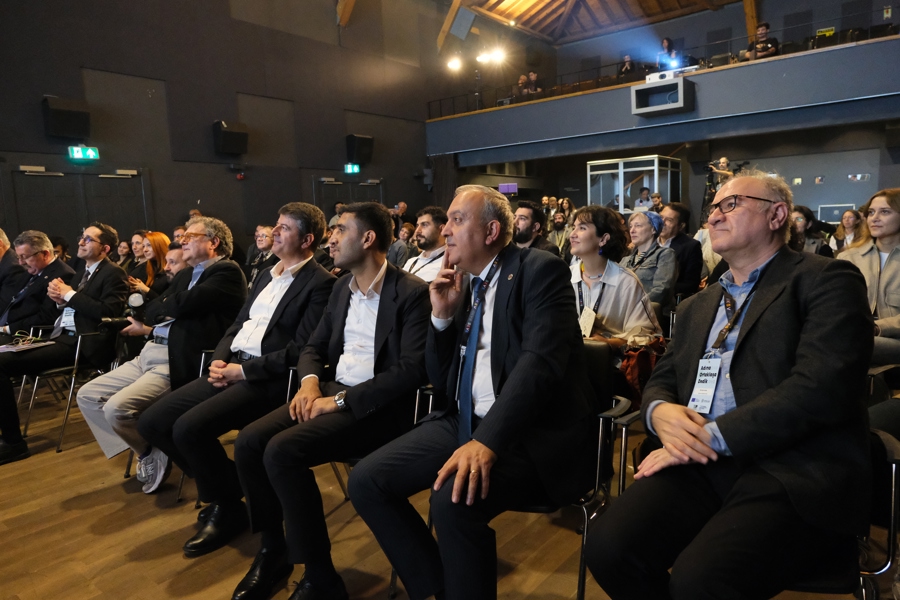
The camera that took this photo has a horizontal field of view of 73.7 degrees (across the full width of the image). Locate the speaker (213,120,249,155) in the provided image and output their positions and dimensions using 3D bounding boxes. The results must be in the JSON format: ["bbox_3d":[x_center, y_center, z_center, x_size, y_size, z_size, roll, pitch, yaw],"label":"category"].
[{"bbox_3d":[-3.638,-2.693,9.944,0.310,0.480,0.480,18,19,37],"label":"speaker"}]

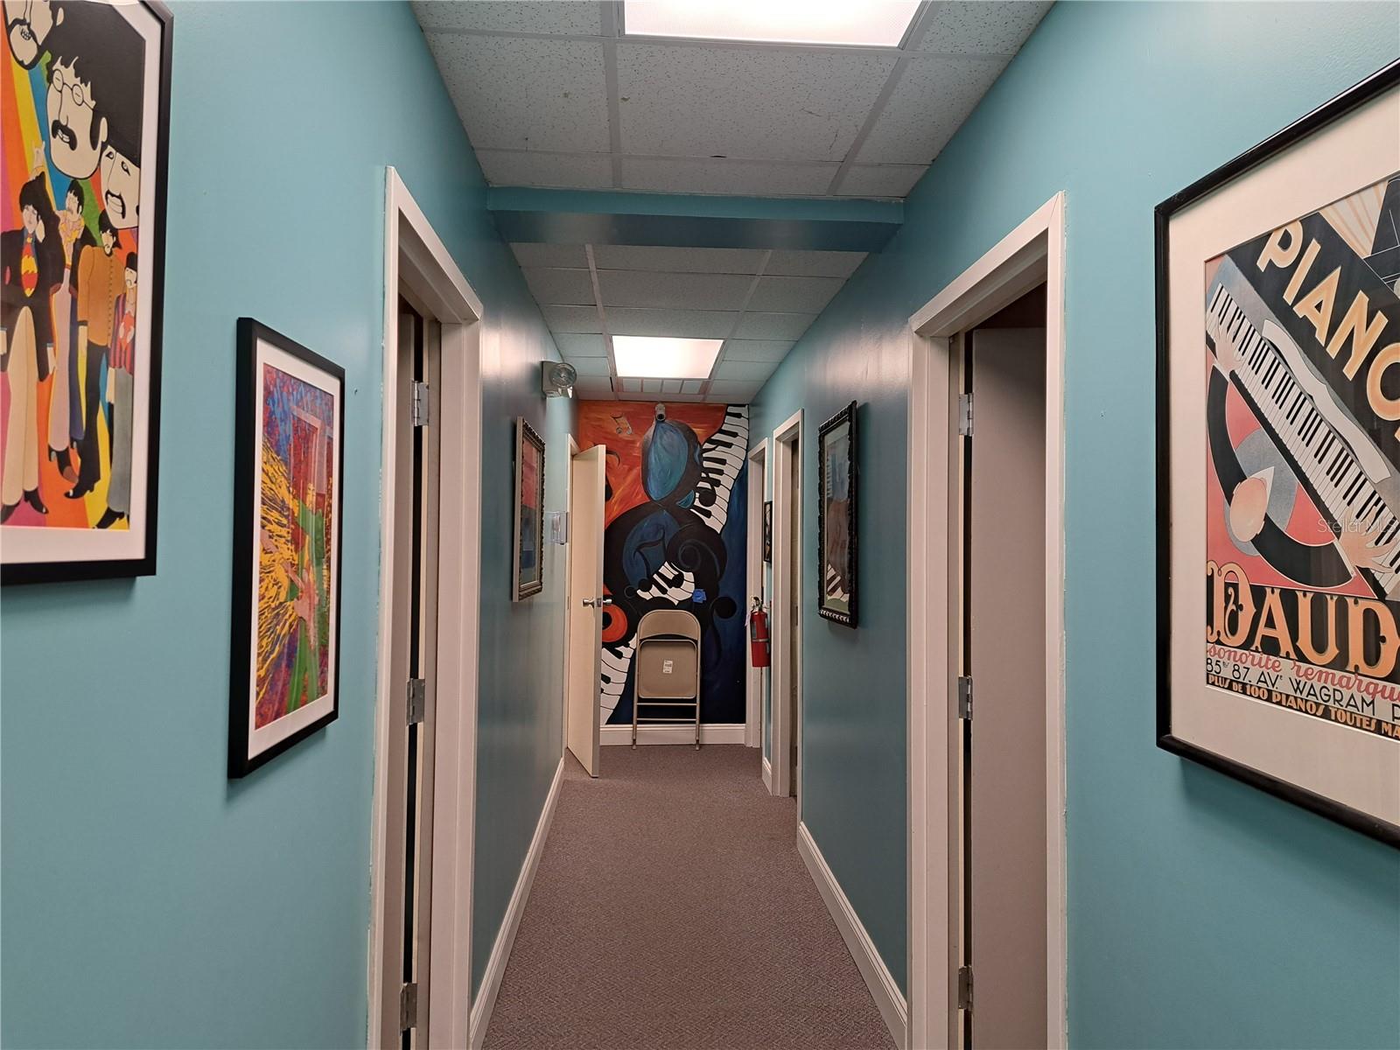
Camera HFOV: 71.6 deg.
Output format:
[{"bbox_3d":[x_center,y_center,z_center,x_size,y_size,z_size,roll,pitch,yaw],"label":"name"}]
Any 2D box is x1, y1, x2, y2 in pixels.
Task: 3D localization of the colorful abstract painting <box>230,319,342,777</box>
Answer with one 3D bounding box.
[{"bbox_3d":[-0.535,0.026,1.277,0.023,0.522,0.346,1,-1,-3],"label":"colorful abstract painting"}]

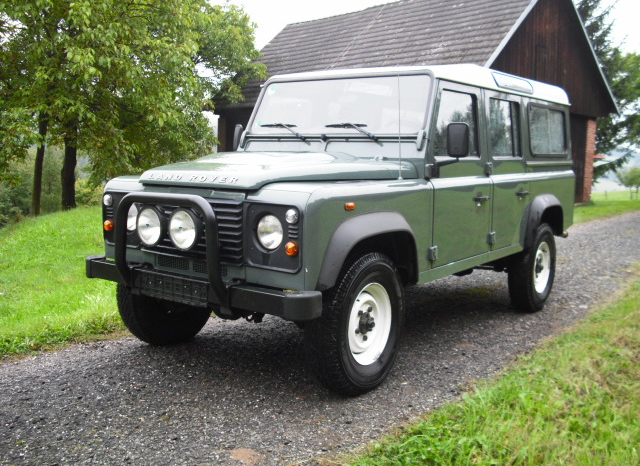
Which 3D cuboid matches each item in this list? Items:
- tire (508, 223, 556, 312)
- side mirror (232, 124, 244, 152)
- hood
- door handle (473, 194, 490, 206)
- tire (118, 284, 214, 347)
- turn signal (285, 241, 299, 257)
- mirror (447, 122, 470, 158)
[{"bbox_3d":[1.833,0.289,6.045,0.215,0.760,0.760,6,7,35],"label":"tire"},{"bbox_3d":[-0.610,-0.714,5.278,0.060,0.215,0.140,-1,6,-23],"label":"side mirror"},{"bbox_3d":[-0.344,-0.386,4.157,1.420,0.200,1.170,6,7,35],"label":"hood"},{"bbox_3d":[1.087,-0.225,4.727,0.060,0.085,0.170,6,7,35],"label":"door handle"},{"bbox_3d":[-0.998,0.351,4.631,0.215,0.760,0.760,6,7,35],"label":"tire"},{"bbox_3d":[-0.135,0.077,3.353,0.070,0.070,0.045,6,7,35],"label":"turn signal"},{"bbox_3d":[0.837,-0.565,4.256,0.140,0.215,0.060,3,6,13],"label":"mirror"}]

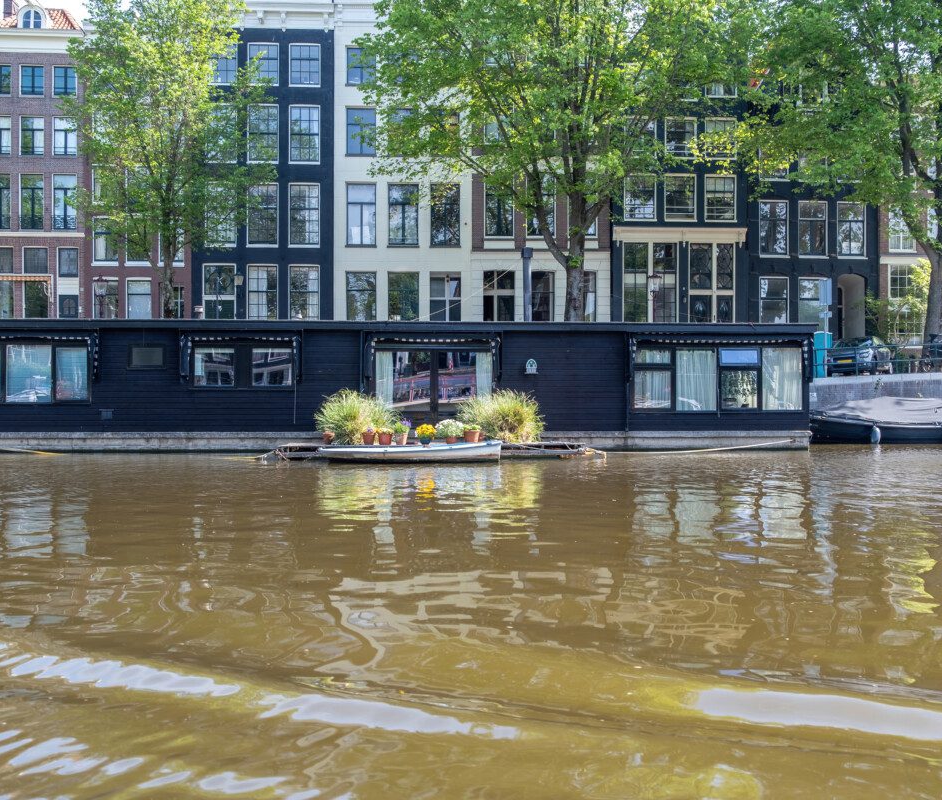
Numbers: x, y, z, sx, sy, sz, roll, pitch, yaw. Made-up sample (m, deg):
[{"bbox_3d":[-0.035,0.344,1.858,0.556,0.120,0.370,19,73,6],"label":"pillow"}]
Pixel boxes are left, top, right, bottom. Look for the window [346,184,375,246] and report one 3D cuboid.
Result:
[{"bbox_3d":[-4.929,-8.225,40.229,1.347,2.816,0.200,0,0,-3],"label":"window"}]

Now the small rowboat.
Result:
[{"bbox_3d":[-1.230,0.985,18.250,3.680,0.470,1.250,0,0,-4],"label":"small rowboat"}]

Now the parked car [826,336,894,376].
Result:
[{"bbox_3d":[14.197,-1.567,32.800,1.700,1.460,3.750,0,0,36],"label":"parked car"}]

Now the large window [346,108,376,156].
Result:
[{"bbox_3d":[-4.577,-11.131,37.412,1.280,2.016,0.200,0,0,-3],"label":"large window"}]

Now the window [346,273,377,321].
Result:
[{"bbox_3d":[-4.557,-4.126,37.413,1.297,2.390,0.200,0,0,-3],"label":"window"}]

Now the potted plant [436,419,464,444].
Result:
[{"bbox_3d":[-0.475,0.697,19.900,0.590,0.564,0.590,0,0,0],"label":"potted plant"}]

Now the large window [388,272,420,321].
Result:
[{"bbox_3d":[-3.025,-4.493,40.334,1.414,2.488,0.200,0,0,-3],"label":"large window"}]

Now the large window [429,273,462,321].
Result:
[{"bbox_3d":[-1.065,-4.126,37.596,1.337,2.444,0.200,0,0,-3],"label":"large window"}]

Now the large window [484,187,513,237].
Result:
[{"bbox_3d":[1.274,-8.543,40.570,1.391,2.525,0.200,0,0,-3],"label":"large window"}]

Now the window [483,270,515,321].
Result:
[{"bbox_3d":[1.285,-4.576,40.571,1.413,2.525,0.200,0,0,-3],"label":"window"}]

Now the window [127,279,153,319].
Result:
[{"bbox_3d":[-14.601,-4.411,39.697,1.193,1.985,0.200,0,0,-3],"label":"window"}]

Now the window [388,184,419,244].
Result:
[{"bbox_3d":[-2.813,-7.731,37.504,1.334,2.667,0.200,0,0,-3],"label":"window"}]

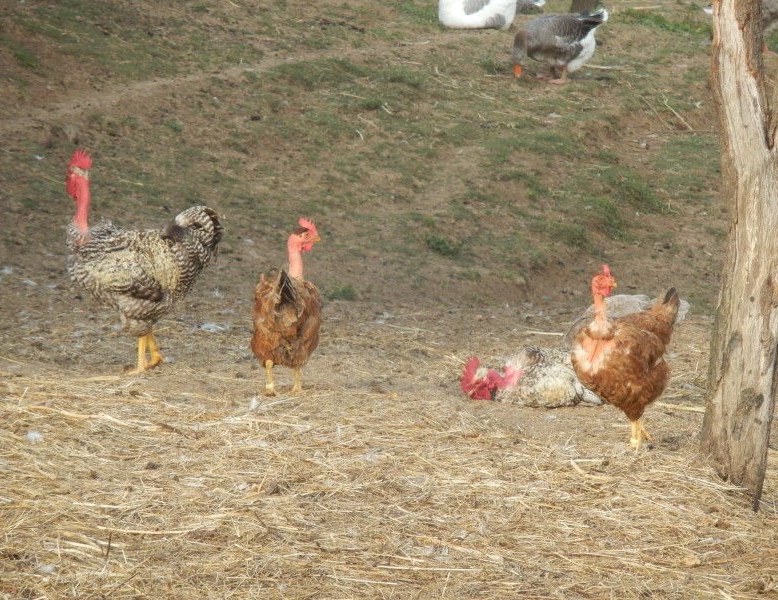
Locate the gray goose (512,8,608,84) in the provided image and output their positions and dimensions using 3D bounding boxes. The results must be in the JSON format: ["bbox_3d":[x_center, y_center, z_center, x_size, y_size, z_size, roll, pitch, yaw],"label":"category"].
[{"bbox_3d":[0.967,-1.438,35.000,0.550,0.420,0.260,-1,5,-9],"label":"gray goose"}]

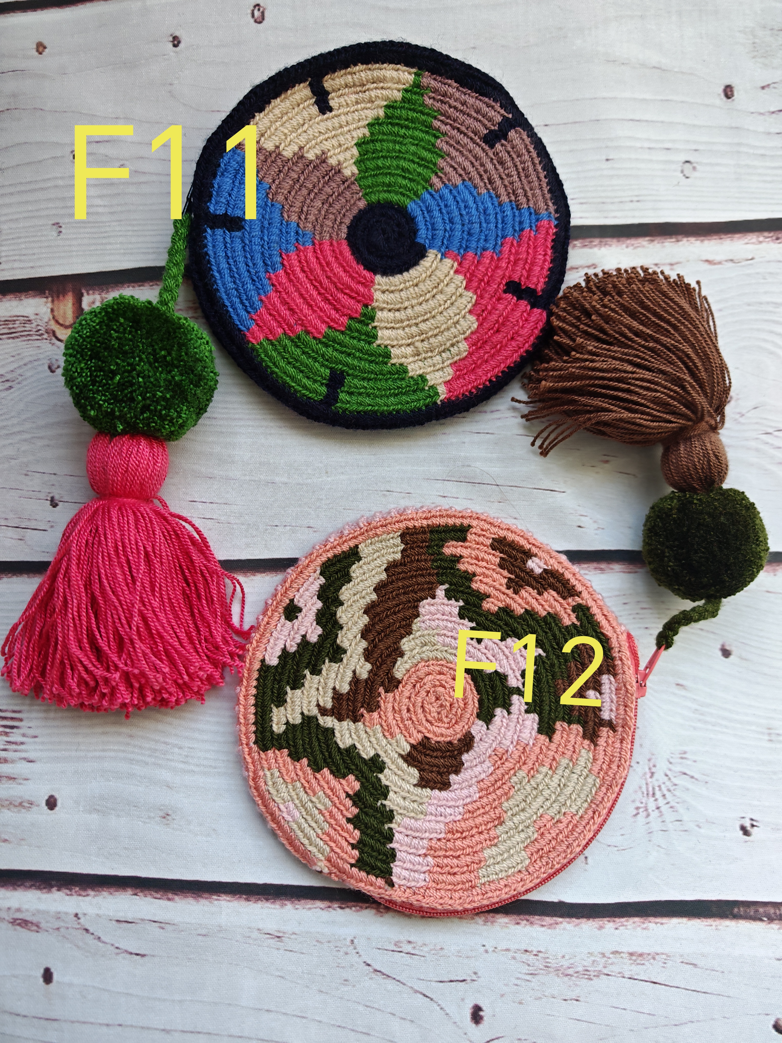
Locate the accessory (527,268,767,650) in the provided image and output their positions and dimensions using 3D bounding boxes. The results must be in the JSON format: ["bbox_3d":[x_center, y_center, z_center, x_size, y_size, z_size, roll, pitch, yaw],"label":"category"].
[{"bbox_3d":[0.081,-0.023,0.219,0.067,0.034,0.118,-20,85,4],"label":"accessory"}]

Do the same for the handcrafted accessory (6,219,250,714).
[{"bbox_3d":[-0.094,-0.023,0.245,0.089,0.048,0.180,3,87,6],"label":"handcrafted accessory"}]

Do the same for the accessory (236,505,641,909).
[{"bbox_3d":[0.013,0.059,0.228,0.127,0.020,0.127,0,87,6],"label":"accessory"}]

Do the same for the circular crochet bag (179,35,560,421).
[{"bbox_3d":[-0.006,-0.096,0.239,0.127,0.020,0.131,0,87,6],"label":"circular crochet bag"}]

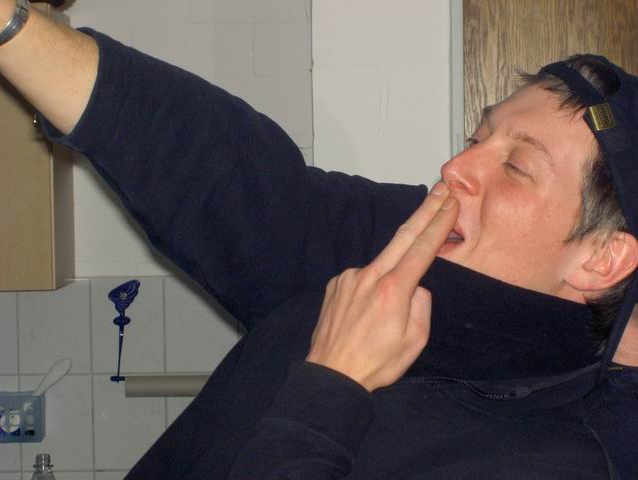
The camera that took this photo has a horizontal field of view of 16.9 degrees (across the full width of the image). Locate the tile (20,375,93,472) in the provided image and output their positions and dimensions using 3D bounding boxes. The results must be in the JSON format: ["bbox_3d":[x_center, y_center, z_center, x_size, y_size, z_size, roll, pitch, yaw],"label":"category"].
[{"bbox_3d":[-0.541,0.379,4.435,0.150,0.200,0.010,-1,3,0],"label":"tile"}]

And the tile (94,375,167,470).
[{"bbox_3d":[-0.392,0.379,4.435,0.150,0.200,0.010,-1,3,0],"label":"tile"}]

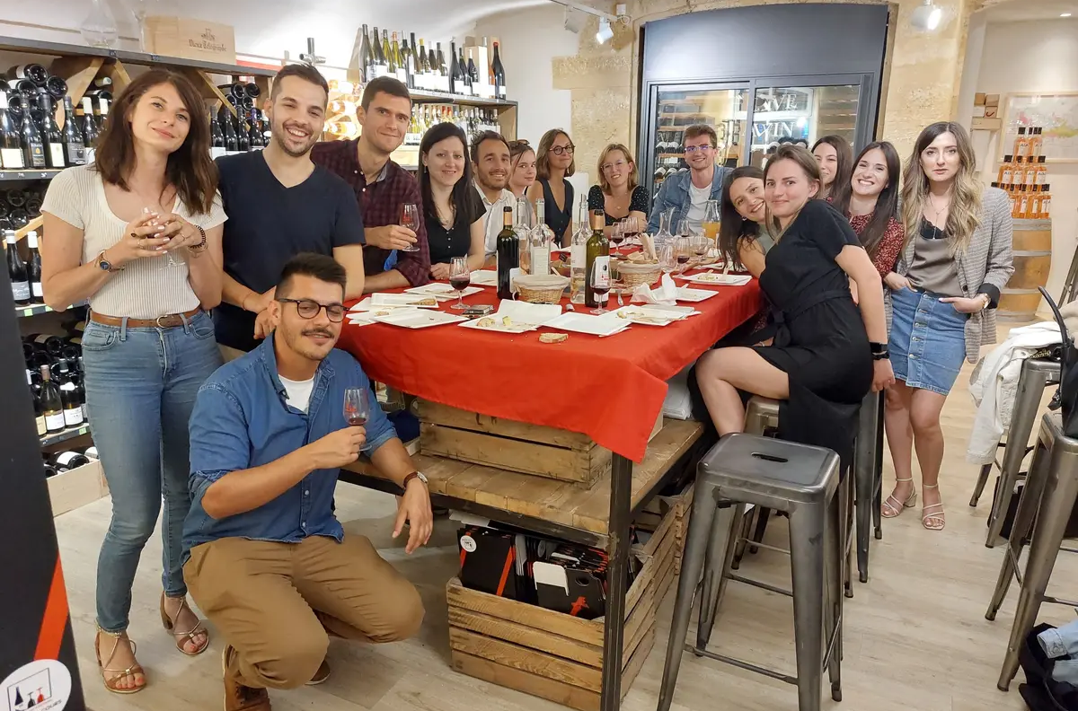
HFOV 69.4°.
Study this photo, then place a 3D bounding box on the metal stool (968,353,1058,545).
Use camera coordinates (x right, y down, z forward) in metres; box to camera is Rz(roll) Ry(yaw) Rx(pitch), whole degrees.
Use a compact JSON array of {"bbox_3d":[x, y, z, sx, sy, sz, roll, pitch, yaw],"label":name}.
[{"bbox_3d":[2.049,0.363,3.132,0.430,0.760,0.430,6,16,19],"label":"metal stool"}]

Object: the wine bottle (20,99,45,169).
[{"bbox_3d":[-2.239,-0.984,3.442,0.080,0.296,0.080,8,17,27],"label":"wine bottle"}]

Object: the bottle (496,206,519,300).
[{"bbox_3d":[-0.102,-0.339,2.571,0.075,0.300,0.075,1,15,0],"label":"bottle"}]

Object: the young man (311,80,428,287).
[{"bbox_3d":[-0.612,-0.093,2.740,0.560,1.650,0.450,-7,17,-28],"label":"young man"}]

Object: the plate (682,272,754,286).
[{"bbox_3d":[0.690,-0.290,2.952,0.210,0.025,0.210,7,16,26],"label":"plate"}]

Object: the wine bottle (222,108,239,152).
[{"bbox_3d":[-1.619,-1.147,4.088,0.078,0.287,0.078,8,16,27],"label":"wine bottle"}]

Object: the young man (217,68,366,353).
[{"bbox_3d":[-0.740,0.002,2.460,0.490,1.735,0.380,-6,16,-22],"label":"young man"}]

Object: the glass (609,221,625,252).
[{"bbox_3d":[0.386,-0.584,3.816,0.066,0.156,0.066,0,15,0],"label":"glass"}]

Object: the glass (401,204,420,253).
[{"bbox_3d":[-0.406,-0.406,2.470,0.065,0.155,0.065,-2,15,-12],"label":"glass"}]

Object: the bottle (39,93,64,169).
[{"bbox_3d":[-2.023,-0.935,3.234,0.085,0.296,0.085,8,16,26],"label":"bottle"}]

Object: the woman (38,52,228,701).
[{"bbox_3d":[-1.070,0.113,2.127,0.500,1.690,0.400,-10,18,-34],"label":"woman"}]

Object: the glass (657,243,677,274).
[{"bbox_3d":[0.479,-0.342,2.897,0.064,0.153,0.064,8,16,25],"label":"glass"}]

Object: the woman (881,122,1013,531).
[{"bbox_3d":[1.692,-0.091,3.255,0.510,1.670,0.340,12,18,38],"label":"woman"}]

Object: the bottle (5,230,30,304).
[{"bbox_3d":[-2.130,-0.358,3.171,0.080,0.299,0.080,8,16,27],"label":"bottle"}]

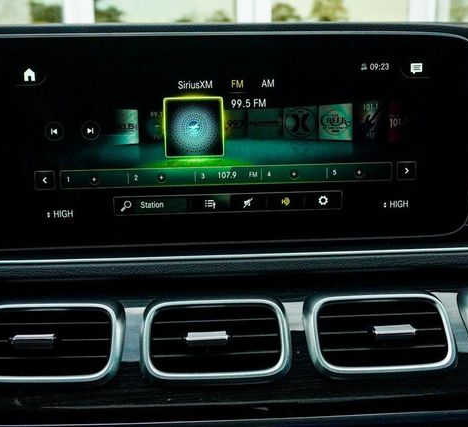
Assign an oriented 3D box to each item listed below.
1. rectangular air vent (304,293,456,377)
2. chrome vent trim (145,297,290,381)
[{"bbox_3d":[0.095,0.080,0.424,0.097,0.052,0.026,-2,-26,-3],"label":"rectangular air vent"},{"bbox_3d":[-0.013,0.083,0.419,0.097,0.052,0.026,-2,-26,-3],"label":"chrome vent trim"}]

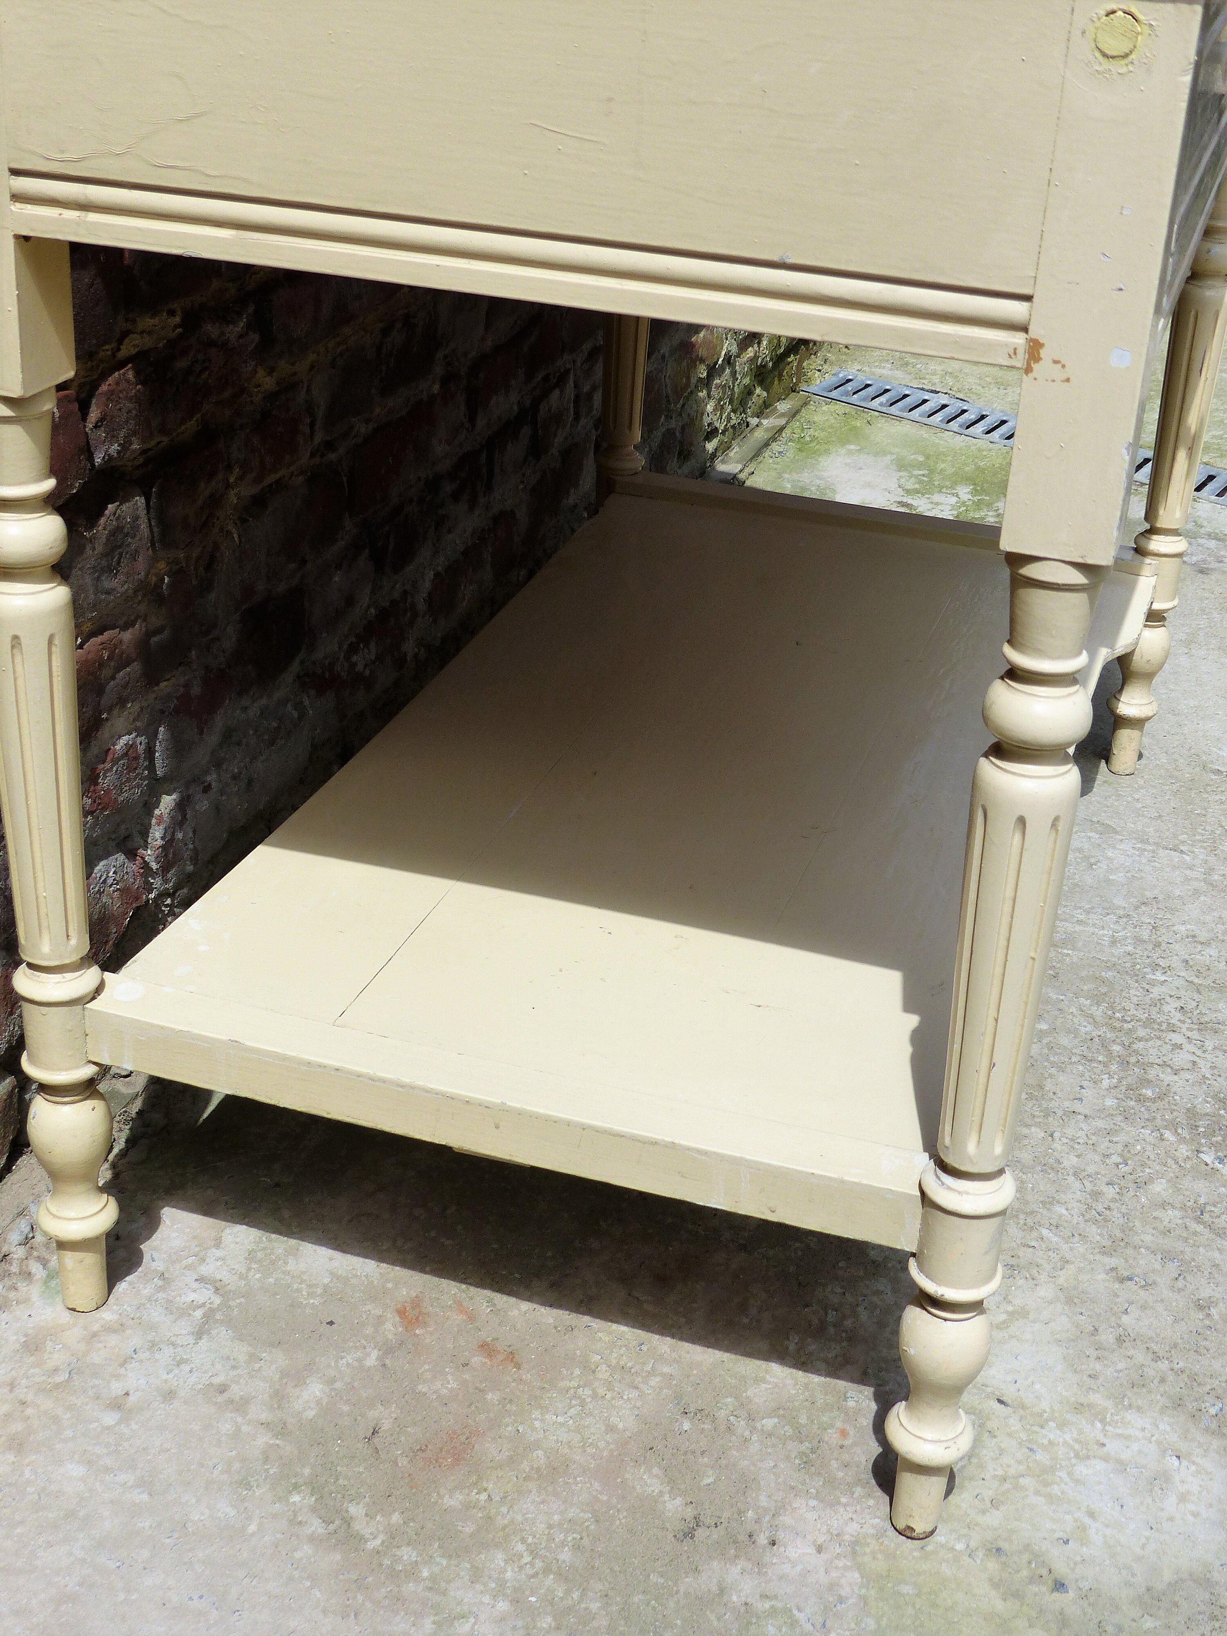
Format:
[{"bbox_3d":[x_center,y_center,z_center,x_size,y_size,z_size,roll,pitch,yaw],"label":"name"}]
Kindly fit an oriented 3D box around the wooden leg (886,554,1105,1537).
[{"bbox_3d":[0.175,0.130,1.056,0.048,0.548,0.048,11,28,15],"label":"wooden leg"}]

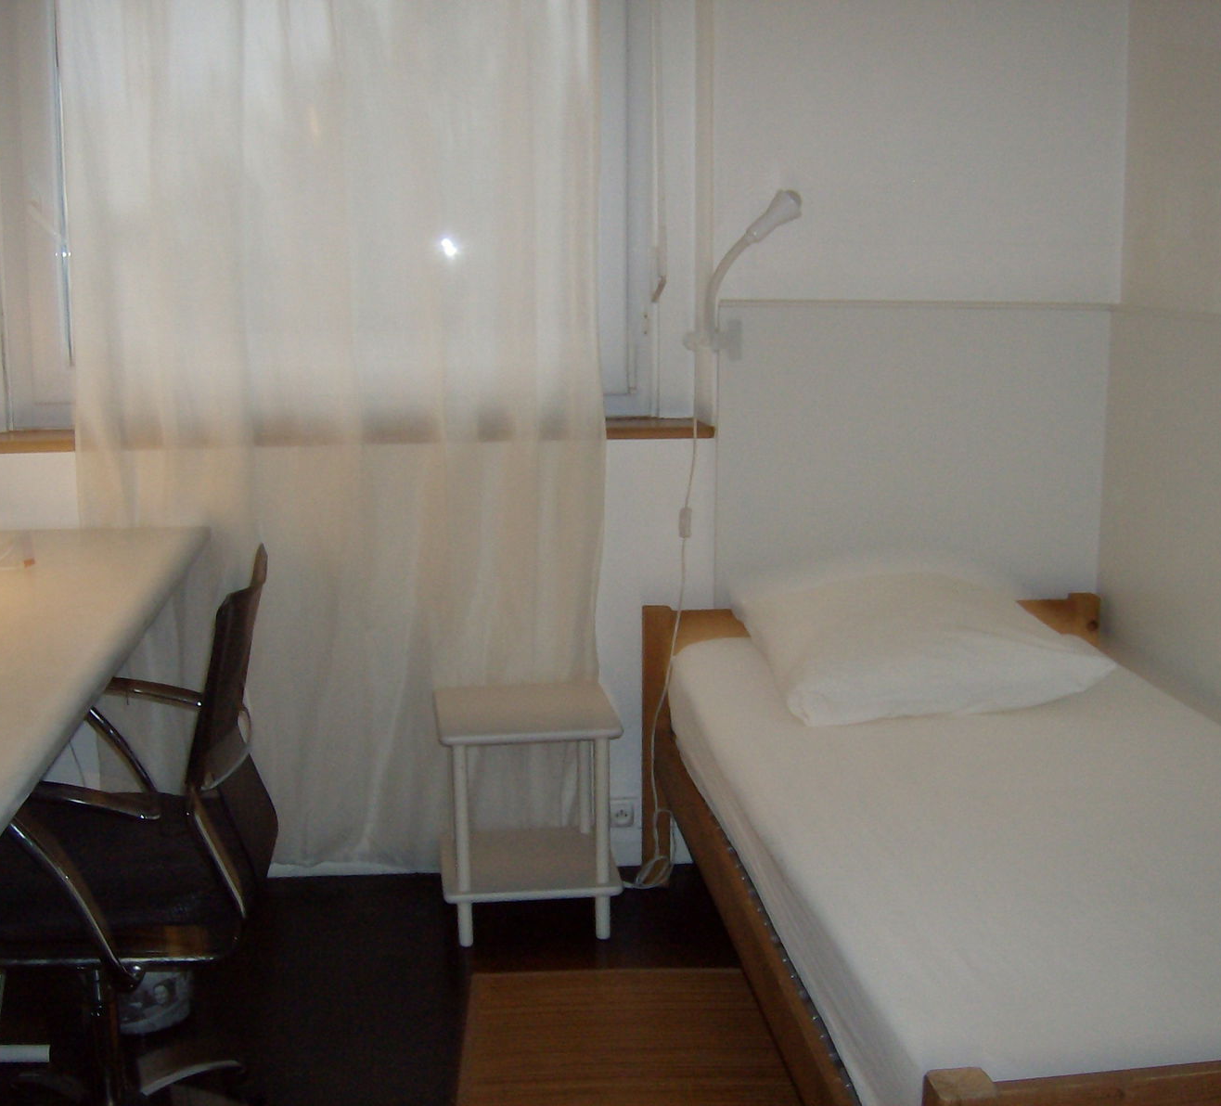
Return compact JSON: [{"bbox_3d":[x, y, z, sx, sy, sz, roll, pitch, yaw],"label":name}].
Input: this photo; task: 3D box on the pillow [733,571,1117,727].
[{"bbox_3d":[0.607,0.165,2.986,0.629,0.140,0.425,-3,25,-16],"label":"pillow"}]

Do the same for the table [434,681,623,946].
[{"bbox_3d":[-0.163,0.507,2.980,0.333,0.426,0.308,-2,11,-8],"label":"table"}]

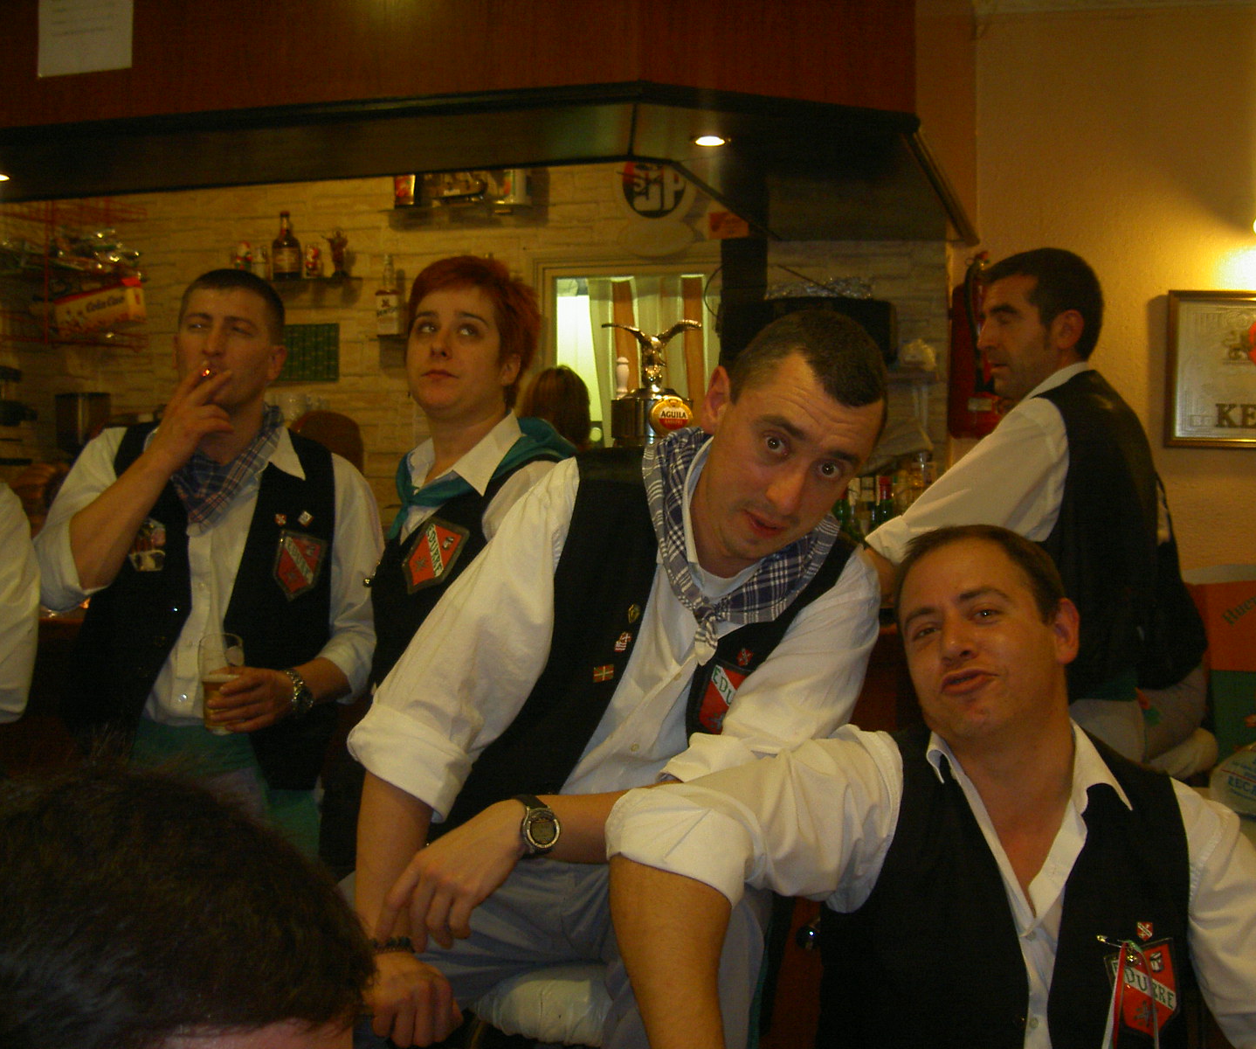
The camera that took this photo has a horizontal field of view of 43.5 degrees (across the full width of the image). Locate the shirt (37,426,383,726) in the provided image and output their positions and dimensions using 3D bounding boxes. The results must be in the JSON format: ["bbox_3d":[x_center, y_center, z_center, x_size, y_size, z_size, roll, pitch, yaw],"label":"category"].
[{"bbox_3d":[-0.625,0.077,2.350,0.520,0.490,0.360,0,-1,6],"label":"shirt"}]

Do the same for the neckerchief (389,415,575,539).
[{"bbox_3d":[-0.216,-0.070,2.320,0.230,0.180,0.240,2,3,40],"label":"neckerchief"}]

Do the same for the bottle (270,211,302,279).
[{"bbox_3d":[-1.129,-0.919,5.200,0.100,0.232,0.100,0,-1,12],"label":"bottle"}]

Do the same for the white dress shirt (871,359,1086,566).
[{"bbox_3d":[0.632,-0.008,2.600,0.480,0.560,0.480,0,-1,31],"label":"white dress shirt"}]

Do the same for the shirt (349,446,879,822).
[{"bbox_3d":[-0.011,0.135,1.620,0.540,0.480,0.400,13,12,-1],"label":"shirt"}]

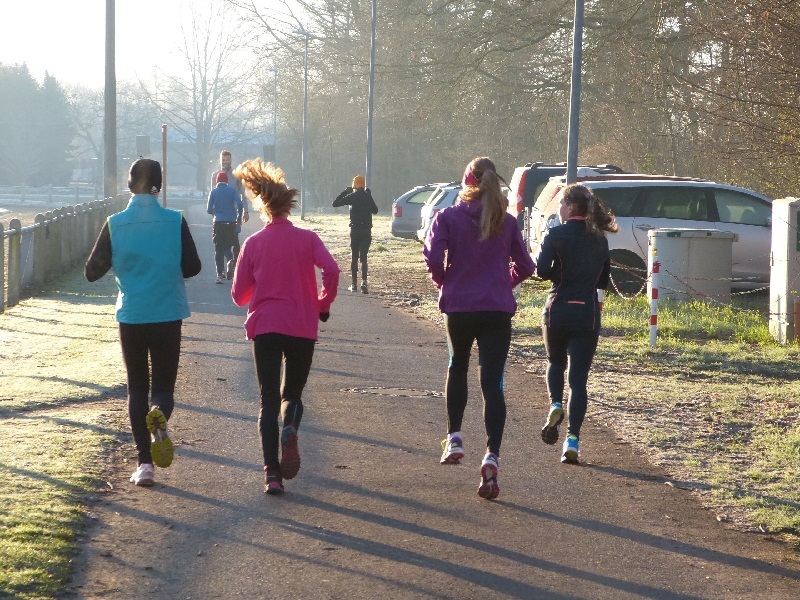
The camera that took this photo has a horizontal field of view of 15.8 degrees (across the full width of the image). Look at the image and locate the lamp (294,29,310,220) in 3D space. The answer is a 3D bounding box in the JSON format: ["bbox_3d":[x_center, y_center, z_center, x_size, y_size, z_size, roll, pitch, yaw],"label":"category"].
[{"bbox_3d":[-3.641,-6.412,105.536,0.560,6.970,0.250,1,2,-5],"label":"lamp"}]

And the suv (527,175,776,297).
[{"bbox_3d":[4.407,-0.944,42.914,4.650,1.630,1.840,1,2,-11],"label":"suv"}]

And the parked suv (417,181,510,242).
[{"bbox_3d":[2.808,-1.876,66.424,4.400,1.460,1.770,1,2,-10],"label":"parked suv"}]

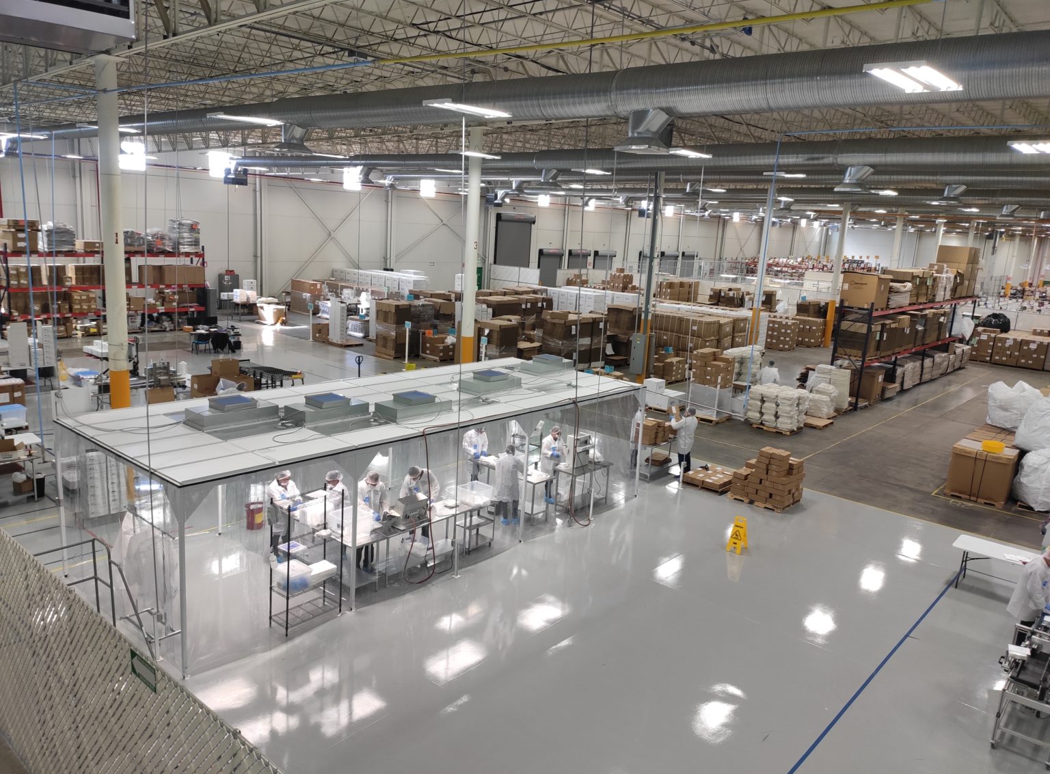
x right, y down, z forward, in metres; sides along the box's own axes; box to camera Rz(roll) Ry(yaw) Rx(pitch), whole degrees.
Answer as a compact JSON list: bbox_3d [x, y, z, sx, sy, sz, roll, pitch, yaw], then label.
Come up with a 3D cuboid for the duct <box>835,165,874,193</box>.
[{"bbox_3d":[7.879,-5.001,18.907,0.780,0.620,0.700,14,16,39],"label":"duct"}]

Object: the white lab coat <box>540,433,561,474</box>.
[{"bbox_3d":[0.589,1.387,16.112,0.530,0.930,0.400,-5,15,-35],"label":"white lab coat"}]

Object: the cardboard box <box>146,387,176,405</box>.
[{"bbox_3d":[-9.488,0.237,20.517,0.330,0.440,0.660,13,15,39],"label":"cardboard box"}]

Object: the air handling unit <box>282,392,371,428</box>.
[{"bbox_3d":[-3.051,0.316,12.151,0.570,0.310,1.180,13,15,39],"label":"air handling unit"}]

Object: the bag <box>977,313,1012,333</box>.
[{"bbox_3d":[24.951,-3.449,41.893,1.400,0.980,1.200,14,16,39],"label":"bag"}]

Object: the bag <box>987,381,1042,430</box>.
[{"bbox_3d":[12.619,0.480,20.218,1.080,1.040,1.080,13,15,39],"label":"bag"}]

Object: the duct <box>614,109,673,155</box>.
[{"bbox_3d":[1.823,-3.901,12.056,0.630,0.610,0.630,13,15,39],"label":"duct"}]

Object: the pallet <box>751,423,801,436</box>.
[{"bbox_3d":[7.627,1.173,23.744,1.250,0.140,1.120,14,16,39],"label":"pallet"}]

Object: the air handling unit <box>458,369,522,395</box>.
[{"bbox_3d":[-0.657,-0.108,14.995,0.610,0.340,1.230,13,15,39],"label":"air handling unit"}]

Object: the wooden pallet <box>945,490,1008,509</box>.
[{"bbox_3d":[10.617,2.503,18.429,1.190,0.130,1.020,13,15,39],"label":"wooden pallet"}]

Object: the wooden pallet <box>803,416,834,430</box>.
[{"bbox_3d":[8.845,1.075,24.561,1.200,0.140,1.040,14,16,39],"label":"wooden pallet"}]

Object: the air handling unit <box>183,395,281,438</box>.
[{"bbox_3d":[-4.317,0.348,11.666,0.610,0.340,1.220,13,15,39],"label":"air handling unit"}]

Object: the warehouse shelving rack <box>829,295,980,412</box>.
[{"bbox_3d":[15.802,-1.948,32.032,1.050,3.640,15.100,13,15,39],"label":"warehouse shelving rack"}]

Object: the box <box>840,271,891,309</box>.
[{"bbox_3d":[11.682,-3.306,27.126,1.140,1.120,1.220,14,16,39],"label":"box"}]

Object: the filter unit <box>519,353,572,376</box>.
[{"bbox_3d":[0.470,-0.495,17.103,0.570,0.310,1.180,13,15,39],"label":"filter unit"}]

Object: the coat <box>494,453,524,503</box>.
[{"bbox_3d":[-0.287,1.681,15.045,0.530,0.970,0.420,6,12,9],"label":"coat"}]

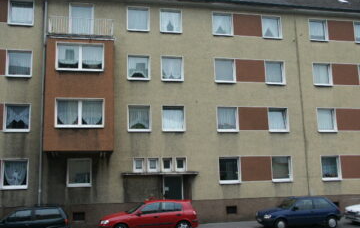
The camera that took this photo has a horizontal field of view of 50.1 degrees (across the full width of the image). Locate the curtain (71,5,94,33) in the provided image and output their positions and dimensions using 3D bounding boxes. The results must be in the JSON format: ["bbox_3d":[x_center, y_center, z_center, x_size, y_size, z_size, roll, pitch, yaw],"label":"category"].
[{"bbox_3d":[-5.267,-4.972,20.578,1.110,1.792,0.120,1,-10,-12],"label":"curtain"}]

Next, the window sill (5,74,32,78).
[{"bbox_3d":[-7.850,-1.857,18.761,1.210,0.090,0.190,1,-10,-12],"label":"window sill"}]

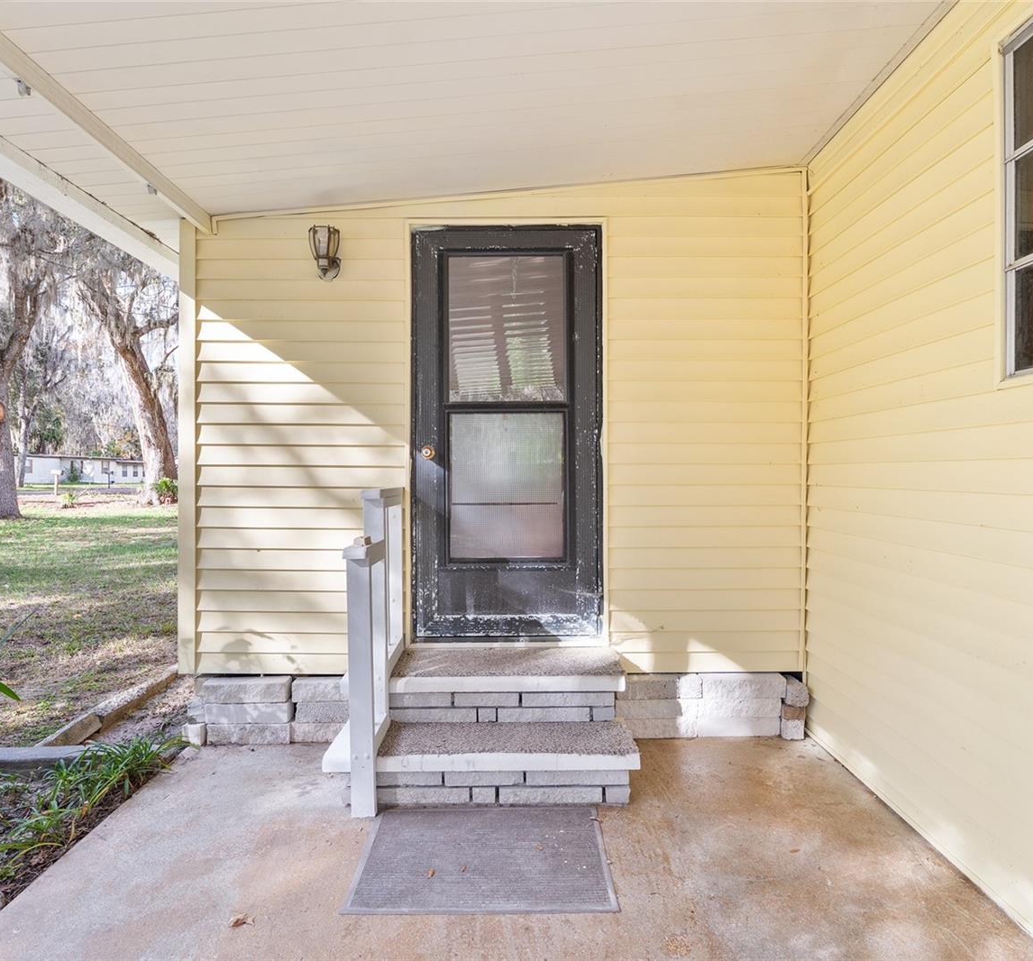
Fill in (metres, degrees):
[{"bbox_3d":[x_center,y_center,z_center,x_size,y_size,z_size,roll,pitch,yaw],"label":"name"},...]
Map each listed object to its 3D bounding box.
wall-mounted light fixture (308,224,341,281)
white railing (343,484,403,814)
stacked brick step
[{"bbox_3d":[-0.906,-1.072,2.829,0.145,0.222,0.172,0,0,0],"label":"wall-mounted light fixture"},{"bbox_3d":[-0.581,0.638,2.558,0.120,1.190,0.700,0,0,0],"label":"white railing"},{"bbox_3d":[-0.129,1.018,2.579,1.180,0.420,0.680,0,0,0],"label":"stacked brick step"}]

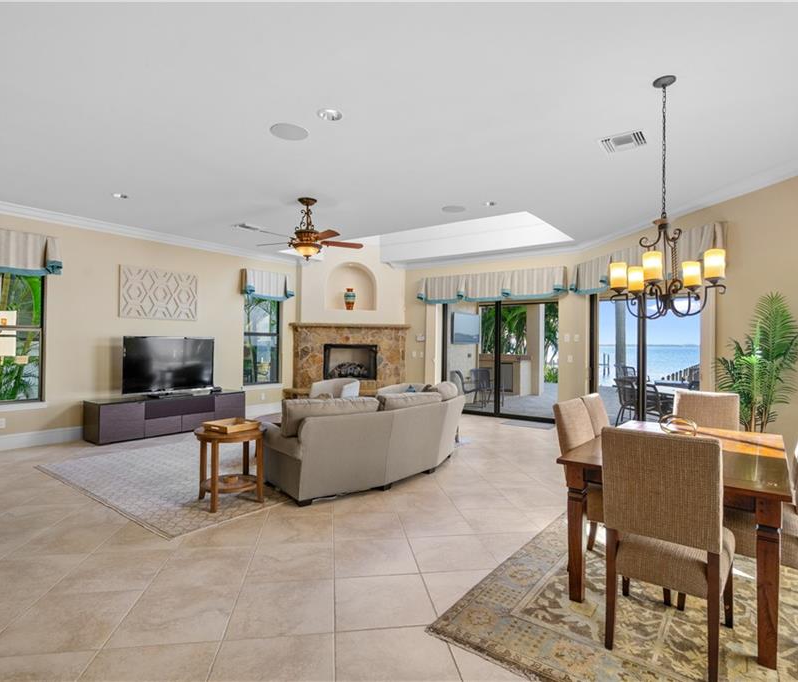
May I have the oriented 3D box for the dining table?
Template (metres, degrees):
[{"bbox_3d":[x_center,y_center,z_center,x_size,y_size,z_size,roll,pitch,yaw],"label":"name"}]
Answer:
[{"bbox_3d":[1.749,1.026,2.799,0.960,0.755,1.630,0,0,38],"label":"dining table"}]

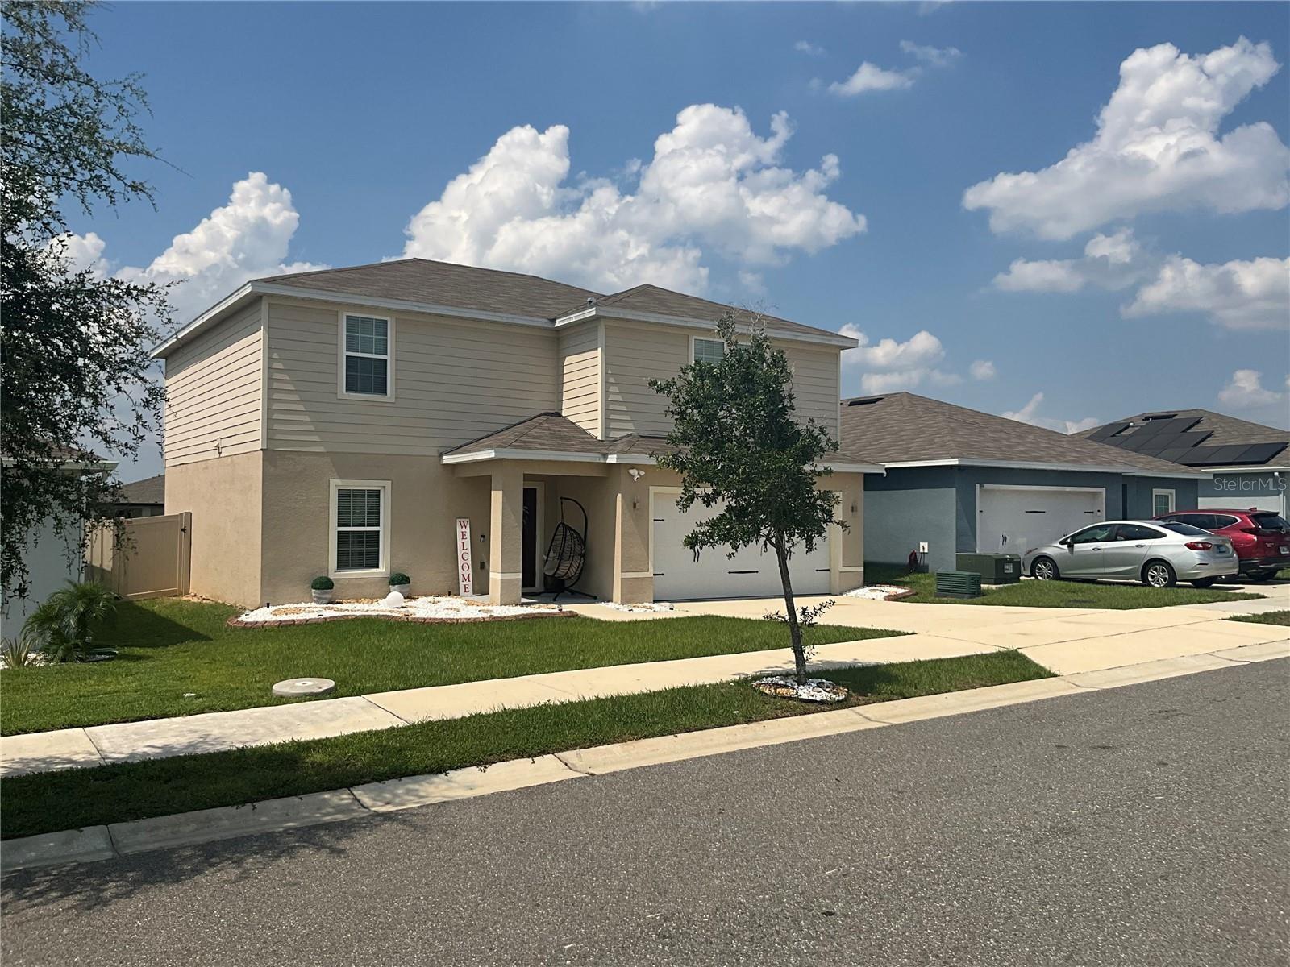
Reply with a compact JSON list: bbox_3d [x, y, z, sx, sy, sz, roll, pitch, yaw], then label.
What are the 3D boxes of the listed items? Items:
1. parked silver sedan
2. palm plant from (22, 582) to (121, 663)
[{"bbox_3d":[10.682,1.557,24.146,1.800,1.460,4.670,2,-2,-33],"label":"parked silver sedan"},{"bbox_3d":[-7.349,1.763,13.800,1.250,1.050,1.250,2,-2,-33],"label":"palm plant"}]

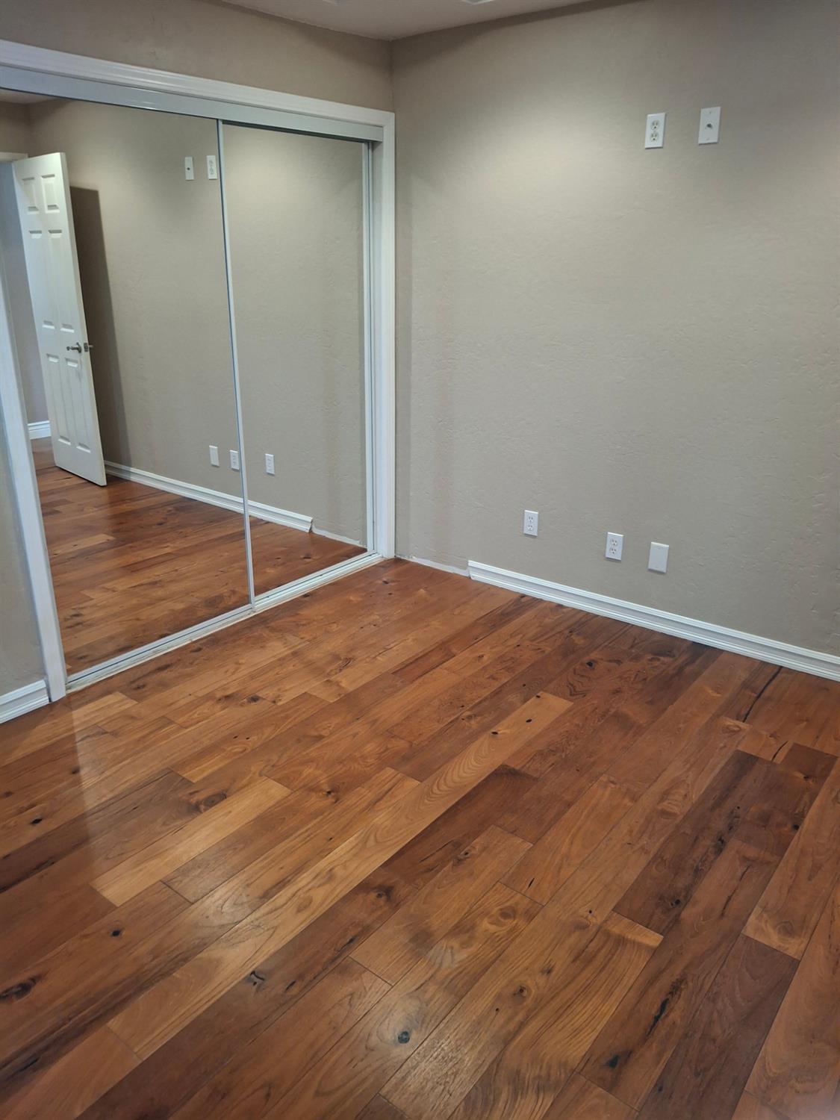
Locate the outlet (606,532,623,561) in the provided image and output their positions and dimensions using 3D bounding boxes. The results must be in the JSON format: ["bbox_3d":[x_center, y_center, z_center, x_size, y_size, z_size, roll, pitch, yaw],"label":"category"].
[{"bbox_3d":[0.856,-0.059,3.555,0.071,0.115,0.009,16,26,35],"label":"outlet"}]

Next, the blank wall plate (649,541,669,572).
[{"bbox_3d":[1.016,-0.011,3.438,0.074,0.119,0.009,16,26,35],"label":"blank wall plate"}]

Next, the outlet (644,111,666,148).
[{"bbox_3d":[0.865,-1.576,2.972,0.070,0.114,0.009,16,26,35],"label":"outlet"}]

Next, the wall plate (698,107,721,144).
[{"bbox_3d":[1.023,-1.532,2.854,0.070,0.114,0.012,16,26,35],"label":"wall plate"}]

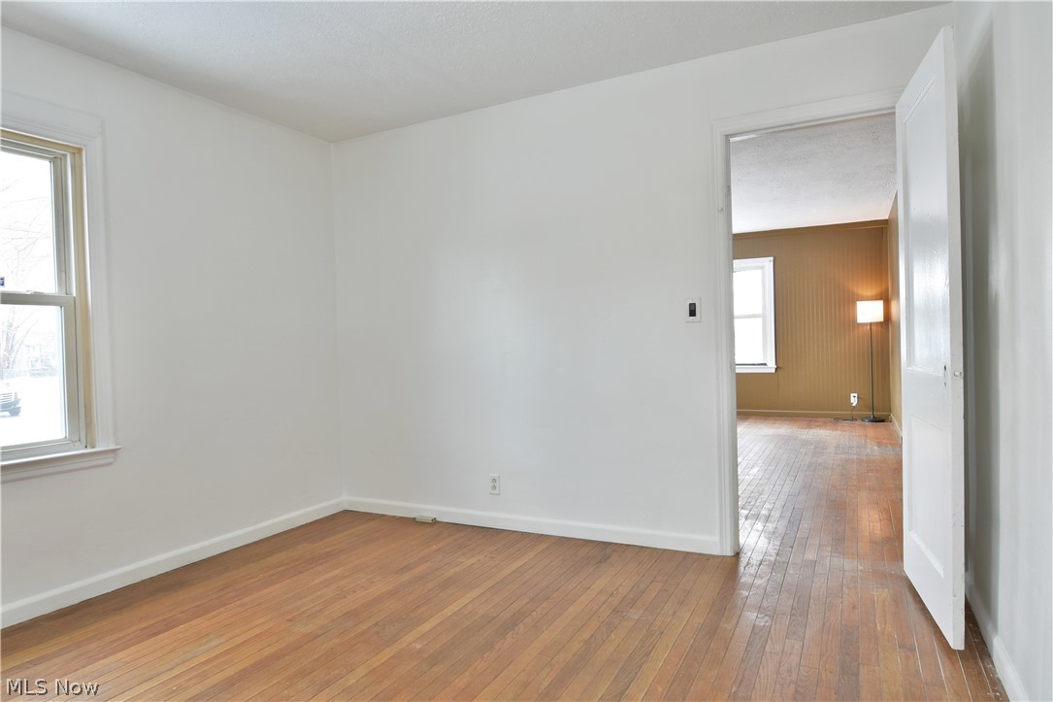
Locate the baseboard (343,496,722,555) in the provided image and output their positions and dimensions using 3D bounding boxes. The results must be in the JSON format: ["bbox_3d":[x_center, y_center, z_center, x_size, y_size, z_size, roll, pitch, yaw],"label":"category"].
[{"bbox_3d":[-0.134,0.975,3.537,2.411,0.093,0.018,-1,1,27],"label":"baseboard"}]

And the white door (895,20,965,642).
[{"bbox_3d":[1.474,-0.041,2.266,0.035,1.965,0.706,-1,1,21],"label":"white door"}]

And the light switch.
[{"bbox_3d":[0.820,-0.200,3.015,0.073,0.116,0.012,-1,1,27],"label":"light switch"}]

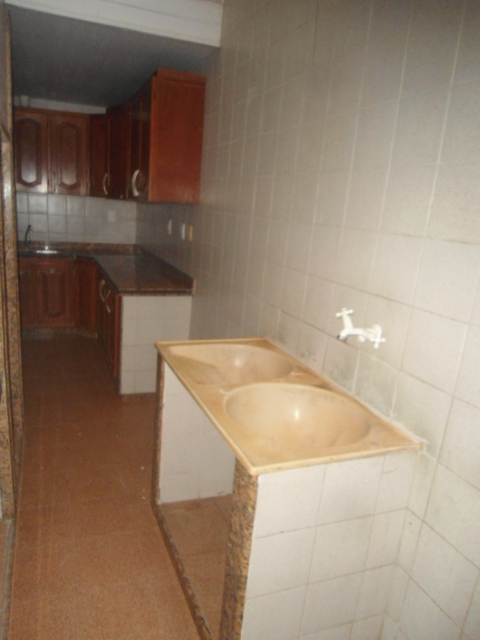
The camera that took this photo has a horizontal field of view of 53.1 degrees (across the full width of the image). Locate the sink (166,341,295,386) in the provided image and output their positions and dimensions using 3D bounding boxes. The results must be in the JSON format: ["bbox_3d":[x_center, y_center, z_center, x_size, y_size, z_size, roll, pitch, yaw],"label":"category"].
[{"bbox_3d":[-0.026,0.263,2.050,0.483,0.195,0.505,0,14,-23],"label":"sink"}]

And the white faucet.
[{"bbox_3d":[0.399,0.021,1.563,0.175,0.108,0.117,0,14,-23],"label":"white faucet"}]

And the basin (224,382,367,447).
[{"bbox_3d":[0.188,0.386,1.607,0.460,0.195,0.487,0,14,-23],"label":"basin"}]

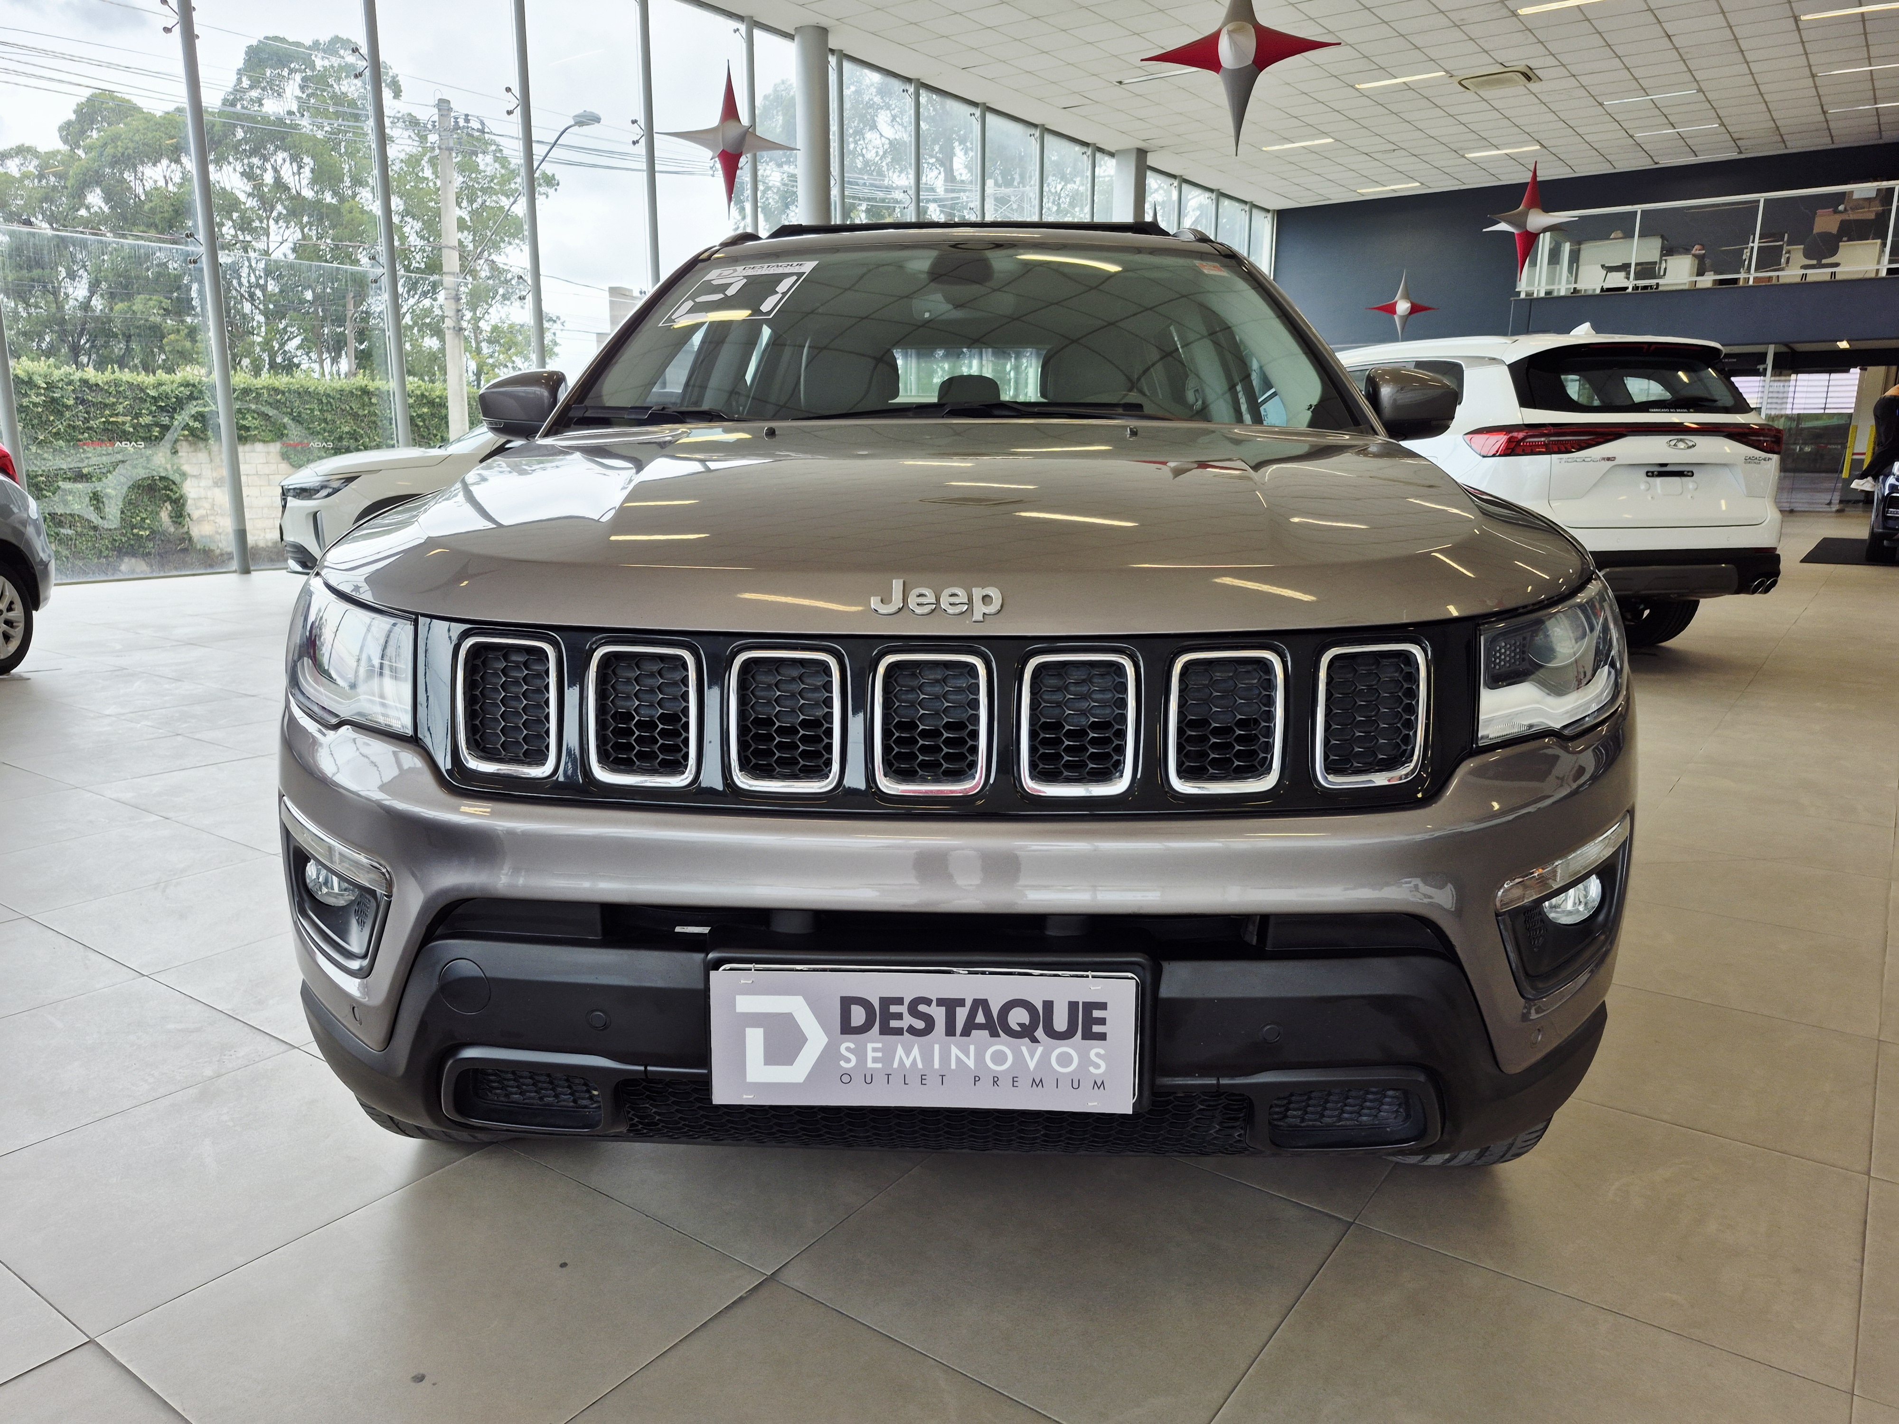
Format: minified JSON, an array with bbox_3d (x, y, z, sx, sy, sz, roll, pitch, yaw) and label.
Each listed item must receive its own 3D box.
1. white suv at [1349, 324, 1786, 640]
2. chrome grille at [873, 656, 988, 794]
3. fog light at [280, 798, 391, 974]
[{"bbox_3d":[2.740,-1.410,8.320,1.860,1.700,4.680,-4,12,-18],"label":"white suv"},{"bbox_3d":[-0.018,0.012,1.207,0.108,0.136,0.040,0,6,2],"label":"chrome grille"},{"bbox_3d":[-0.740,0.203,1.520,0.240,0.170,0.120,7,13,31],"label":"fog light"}]

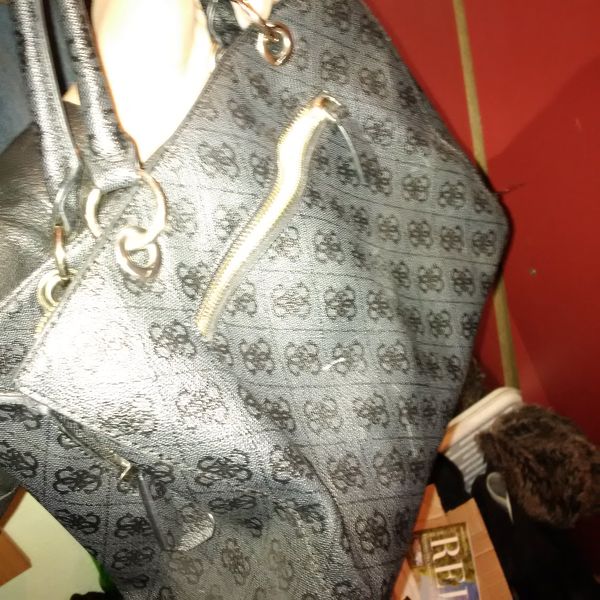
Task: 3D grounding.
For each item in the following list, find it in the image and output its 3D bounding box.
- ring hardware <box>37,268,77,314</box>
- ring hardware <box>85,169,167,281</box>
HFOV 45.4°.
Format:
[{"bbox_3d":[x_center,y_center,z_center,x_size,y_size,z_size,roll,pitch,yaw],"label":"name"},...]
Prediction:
[{"bbox_3d":[-0.132,-0.005,0.395,0.024,0.024,0.008,-39,23,-21],"label":"ring hardware"},{"bbox_3d":[-0.084,-0.038,0.352,0.041,0.054,0.016,-19,18,-11],"label":"ring hardware"}]

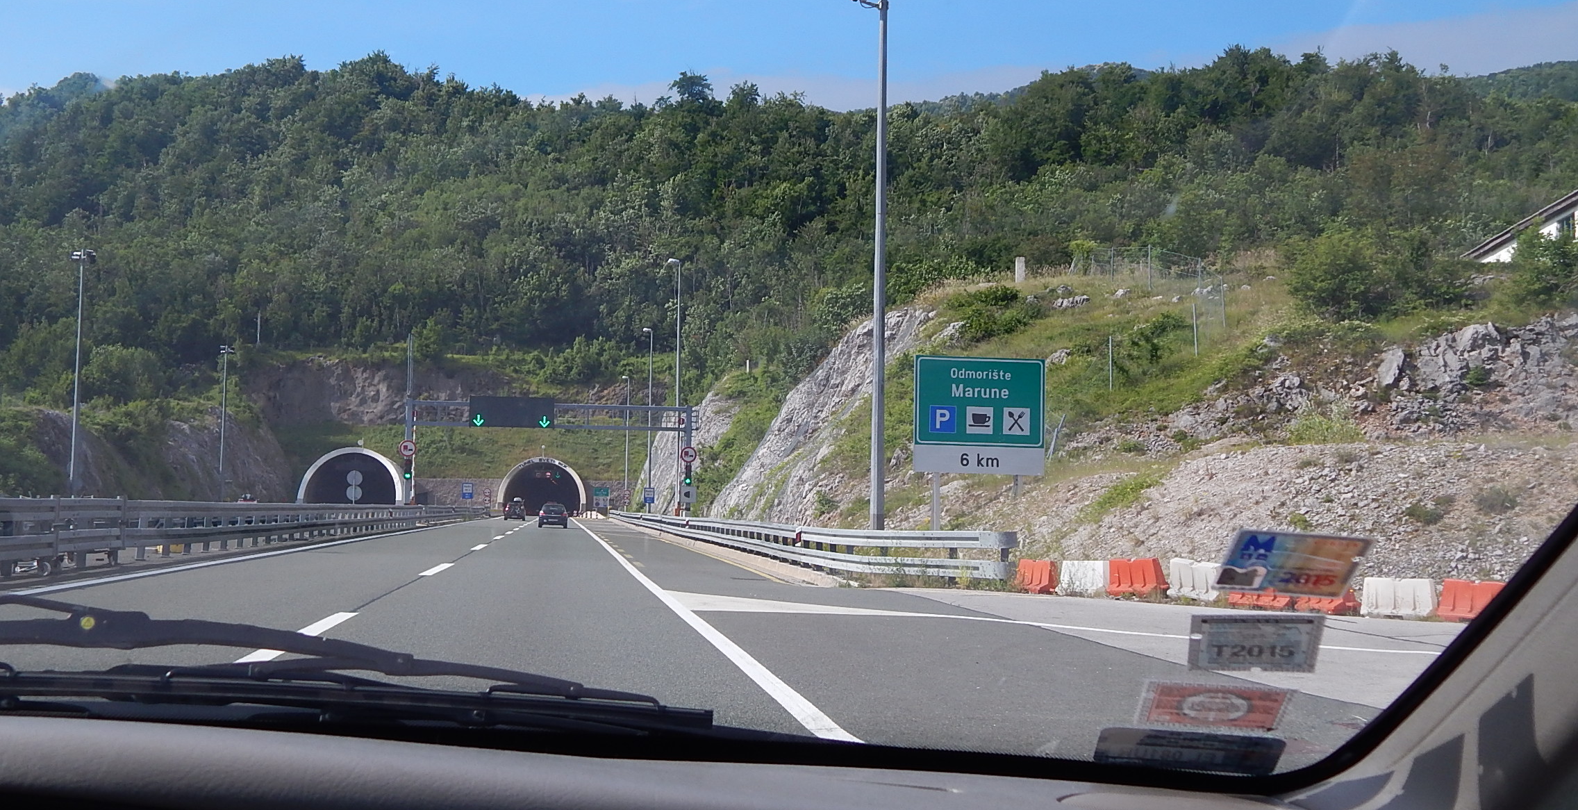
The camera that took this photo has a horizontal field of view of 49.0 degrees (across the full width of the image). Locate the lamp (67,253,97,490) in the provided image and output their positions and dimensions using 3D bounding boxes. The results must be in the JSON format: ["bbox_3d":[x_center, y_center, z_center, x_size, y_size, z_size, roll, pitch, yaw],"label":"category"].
[{"bbox_3d":[-38.940,-1.040,94.890,1.400,15.050,0.900,1,-4,-8],"label":"lamp"}]

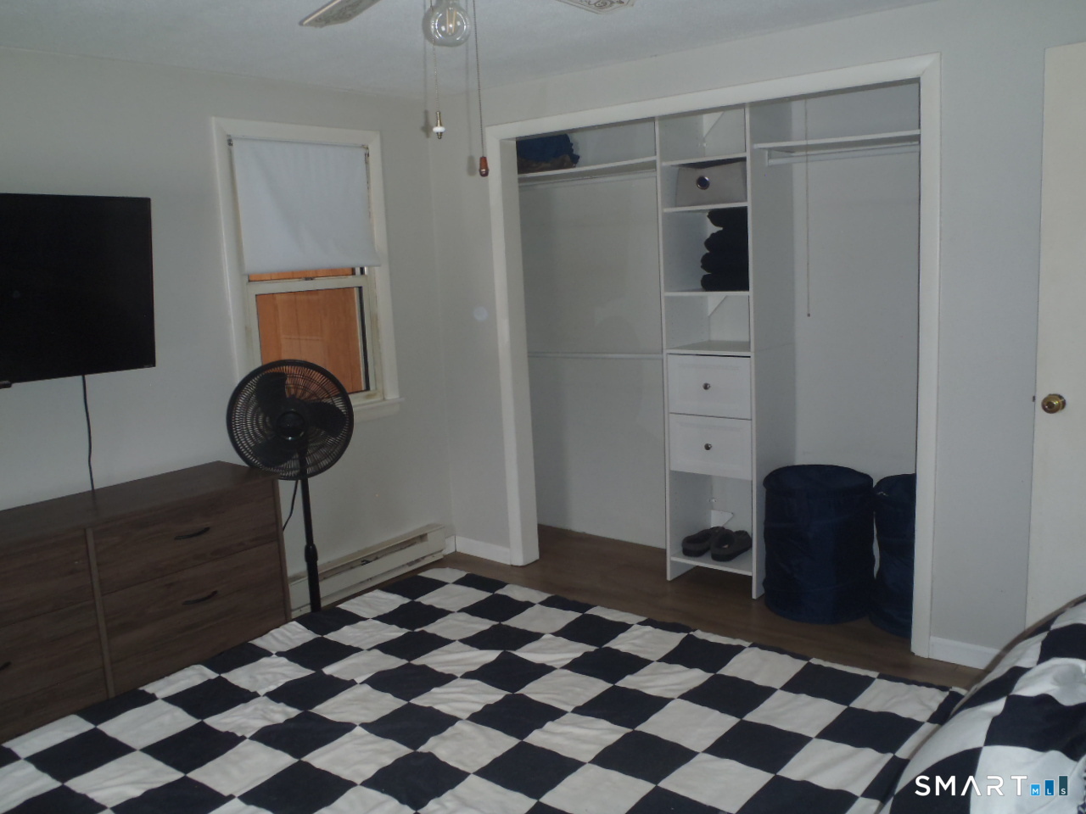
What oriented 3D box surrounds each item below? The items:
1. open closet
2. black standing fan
[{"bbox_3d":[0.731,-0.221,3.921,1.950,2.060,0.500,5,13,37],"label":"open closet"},{"bbox_3d":[-0.905,0.412,3.379,0.460,1.170,0.390,-6,10,-16],"label":"black standing fan"}]

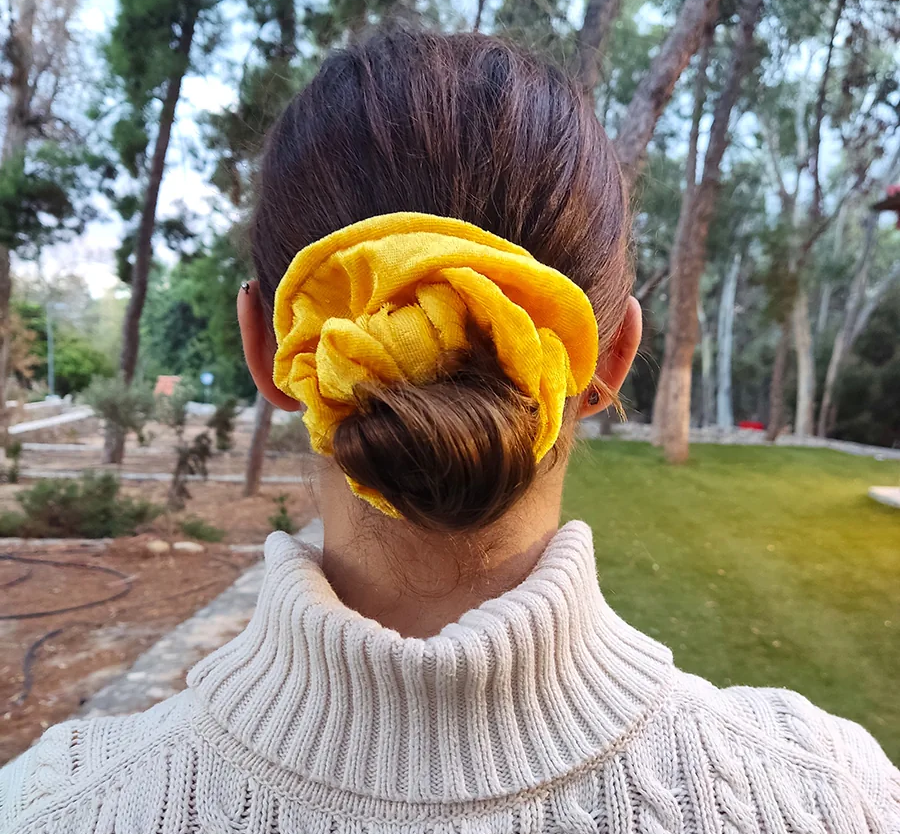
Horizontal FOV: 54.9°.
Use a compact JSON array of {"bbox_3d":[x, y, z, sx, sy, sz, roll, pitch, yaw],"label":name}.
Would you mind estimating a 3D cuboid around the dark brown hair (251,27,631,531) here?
[{"bbox_3d":[-0.004,-0.072,0.390,0.172,0.225,0.225,0,2,0],"label":"dark brown hair"}]

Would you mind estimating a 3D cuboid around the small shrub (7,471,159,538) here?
[{"bbox_3d":[-3.859,0.866,9.100,1.580,0.640,1.150,0,2,0],"label":"small shrub"}]

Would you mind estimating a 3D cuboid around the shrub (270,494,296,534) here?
[{"bbox_3d":[-1.720,0.991,8.900,0.290,0.410,0.280,0,2,0],"label":"shrub"}]

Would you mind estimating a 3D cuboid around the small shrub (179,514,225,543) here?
[{"bbox_3d":[-2.466,1.111,8.600,0.460,0.250,0.400,0,2,0],"label":"small shrub"}]

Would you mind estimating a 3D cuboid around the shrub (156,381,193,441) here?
[{"bbox_3d":[-5.563,-0.111,17.500,0.740,1.200,0.700,0,2,0],"label":"shrub"}]

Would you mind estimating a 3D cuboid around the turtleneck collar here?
[{"bbox_3d":[-0.009,0.100,0.405,0.225,0.125,0.190,0,2,0],"label":"turtleneck collar"}]

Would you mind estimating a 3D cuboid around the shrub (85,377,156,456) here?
[{"bbox_3d":[-6.007,-0.027,15.800,1.320,1.380,1.200,0,2,0],"label":"shrub"}]

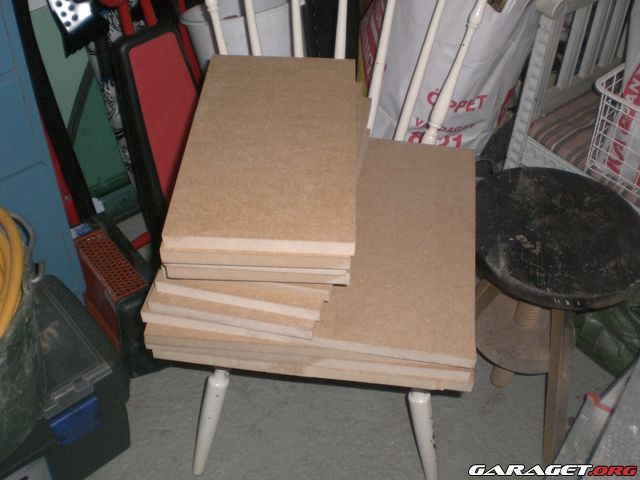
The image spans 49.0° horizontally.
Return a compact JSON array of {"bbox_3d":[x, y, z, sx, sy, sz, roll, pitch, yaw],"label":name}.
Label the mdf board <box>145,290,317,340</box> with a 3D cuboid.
[{"bbox_3d":[-0.093,-0.039,1.272,0.267,0.025,0.482,9,45,7],"label":"mdf board"}]

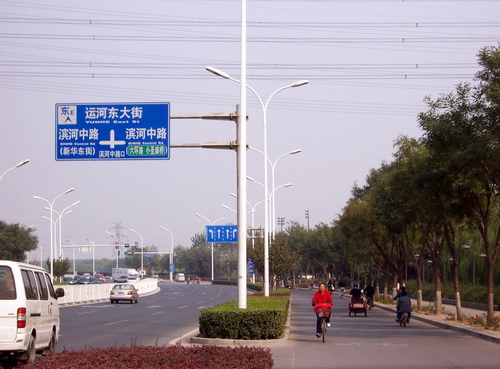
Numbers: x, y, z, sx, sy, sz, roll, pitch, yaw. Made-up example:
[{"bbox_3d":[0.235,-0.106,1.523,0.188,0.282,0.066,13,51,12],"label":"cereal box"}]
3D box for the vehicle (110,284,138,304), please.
[{"bbox_3d":[-9.309,8.120,95.500,1.690,1.450,4.350,0,-4,0],"label":"vehicle"}]

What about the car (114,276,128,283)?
[{"bbox_3d":[-28.422,21.106,285.000,4.100,1.460,1.660,0,-4,-5],"label":"car"}]

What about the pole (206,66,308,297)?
[{"bbox_3d":[0.373,0.262,62.300,4.900,11.950,0.350,0,-4,0],"label":"pole"}]

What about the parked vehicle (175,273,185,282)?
[{"bbox_3d":[-14.327,19.275,265.000,1.680,1.720,4.200,1,-4,-12],"label":"parked vehicle"}]

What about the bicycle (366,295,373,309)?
[{"bbox_3d":[7.117,6.828,75.800,0.600,1.050,1.720,0,-4,1],"label":"bicycle"}]

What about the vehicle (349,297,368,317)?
[{"bbox_3d":[5.115,5.775,60.600,0.870,1.000,2.100,0,-4,1],"label":"vehicle"}]

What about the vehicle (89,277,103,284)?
[{"bbox_3d":[-27.162,17.001,226.000,1.720,1.460,4.400,1,-4,-8],"label":"vehicle"}]

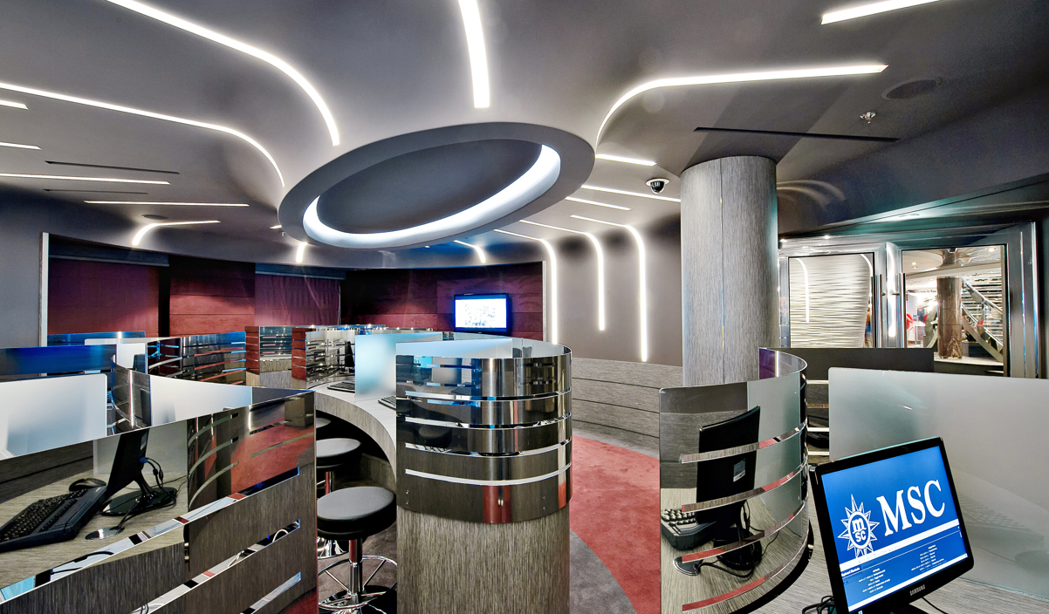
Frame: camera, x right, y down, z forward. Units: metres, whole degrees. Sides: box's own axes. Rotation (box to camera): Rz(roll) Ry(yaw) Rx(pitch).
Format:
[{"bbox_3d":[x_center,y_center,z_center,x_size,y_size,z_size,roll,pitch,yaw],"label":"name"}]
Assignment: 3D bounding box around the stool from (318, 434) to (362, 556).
[{"bbox_3d":[-1.220,1.158,2.721,0.430,0.592,0.430,0,-1,0],"label":"stool"}]

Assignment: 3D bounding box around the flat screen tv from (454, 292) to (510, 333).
[{"bbox_3d":[-0.594,0.106,6.099,0.965,0.575,0.085,-1,-1,32],"label":"flat screen tv"}]

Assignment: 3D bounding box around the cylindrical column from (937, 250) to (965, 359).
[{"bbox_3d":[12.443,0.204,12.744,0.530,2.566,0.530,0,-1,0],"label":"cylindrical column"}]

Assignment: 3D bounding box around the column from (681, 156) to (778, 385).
[{"bbox_3d":[1.282,0.291,2.736,0.540,2.291,0.540,0,-1,0],"label":"column"}]

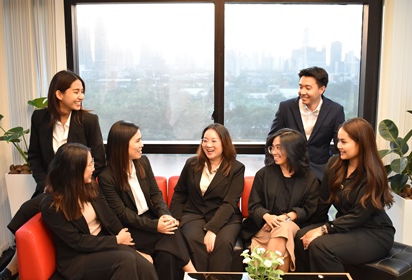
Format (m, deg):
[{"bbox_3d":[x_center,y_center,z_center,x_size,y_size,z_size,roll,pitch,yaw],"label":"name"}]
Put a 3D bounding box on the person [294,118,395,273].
[{"bbox_3d":[0.801,0.502,2.517,0.660,1.250,0.480,-5,10,-31],"label":"person"}]

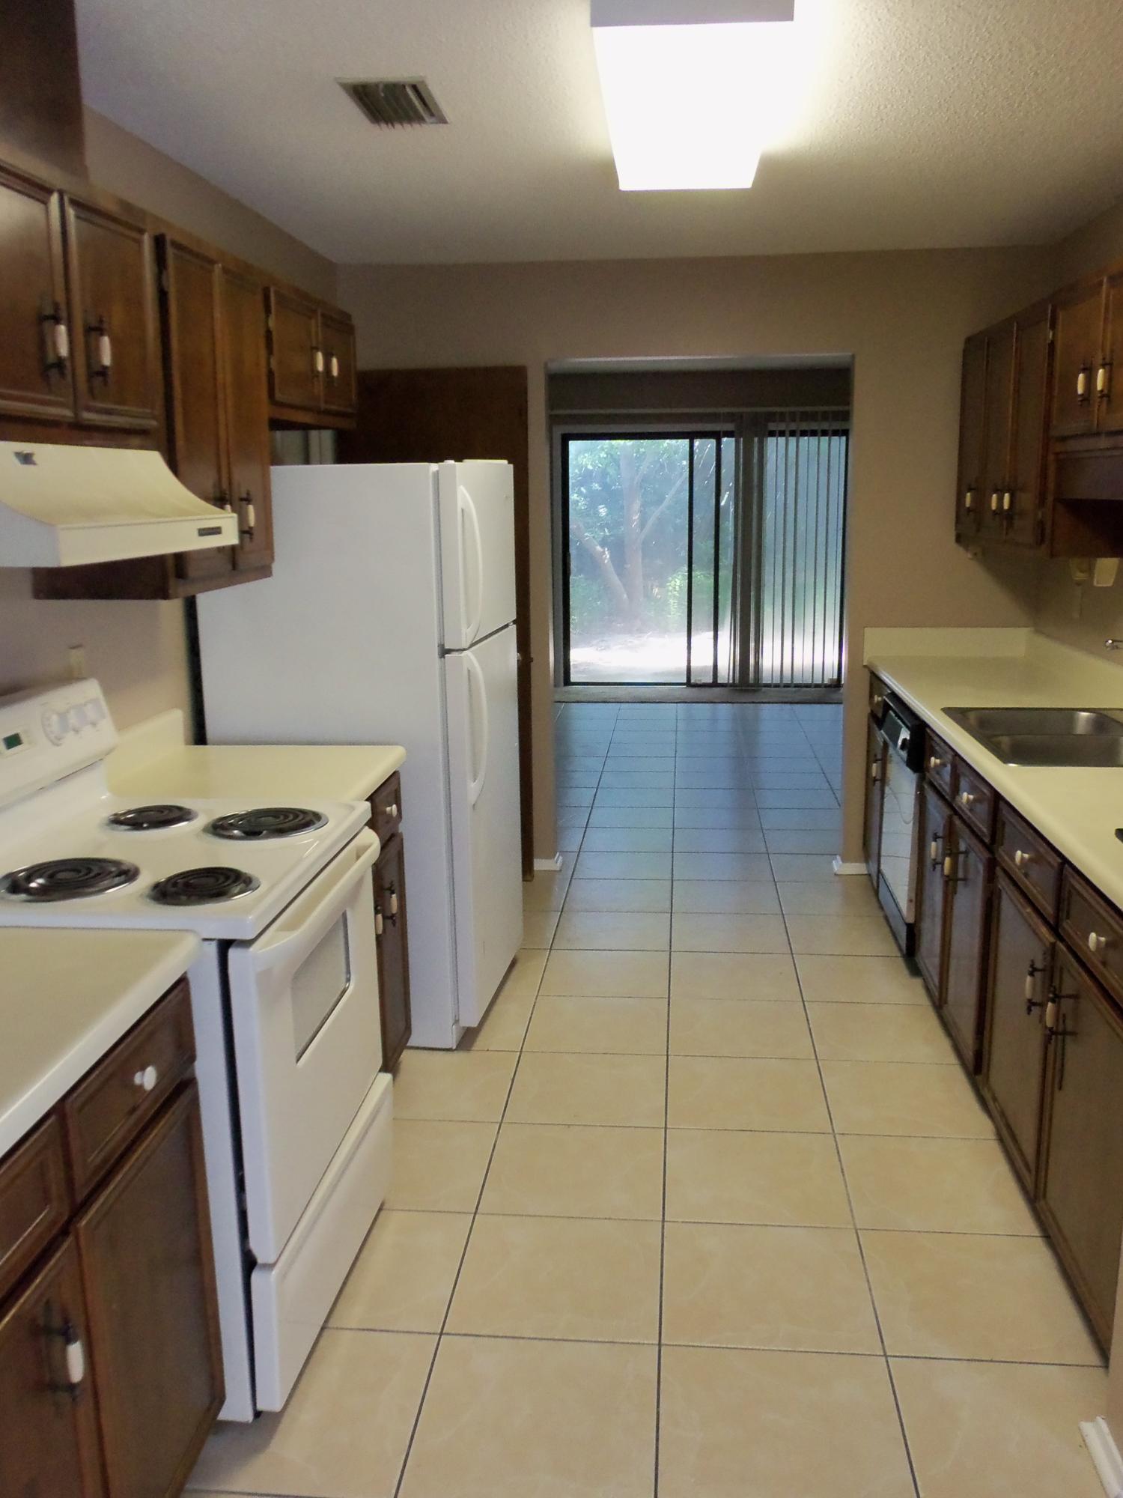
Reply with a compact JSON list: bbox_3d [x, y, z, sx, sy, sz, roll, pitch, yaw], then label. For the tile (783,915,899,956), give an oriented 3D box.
[{"bbox_3d":[1.024,0.676,4.364,0.410,0.012,0.397,0,12,6],"label":"tile"}]

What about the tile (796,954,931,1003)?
[{"bbox_3d":[0.980,0.754,3.942,0.412,0.012,0.393,0,12,6],"label":"tile"}]

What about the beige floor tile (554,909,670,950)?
[{"bbox_3d":[0.192,0.673,4.447,0.420,0.012,0.397,0,12,6],"label":"beige floor tile"}]

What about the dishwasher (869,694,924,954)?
[{"bbox_3d":[1.399,0.278,4.037,0.574,0.811,0.574,0,12,6],"label":"dishwasher"}]

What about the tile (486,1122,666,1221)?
[{"bbox_3d":[0.036,0.992,2.853,0.414,0.012,0.396,0,12,6],"label":"tile"}]

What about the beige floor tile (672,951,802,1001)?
[{"bbox_3d":[0.572,0.758,4.019,0.420,0.012,0.396,0,12,6],"label":"beige floor tile"}]

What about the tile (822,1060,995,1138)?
[{"bbox_3d":[0.903,0.917,3.168,0.412,0.012,0.393,0,12,6],"label":"tile"}]

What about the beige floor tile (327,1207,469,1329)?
[{"bbox_3d":[-0.415,1.071,2.509,0.414,0.012,0.396,0,12,6],"label":"beige floor tile"}]

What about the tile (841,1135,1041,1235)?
[{"bbox_3d":[0.869,1.012,2.816,0.410,0.012,0.399,0,12,6],"label":"tile"}]

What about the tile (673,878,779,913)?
[{"bbox_3d":[0.641,0.587,4.738,0.414,0.012,0.396,0,12,6],"label":"tile"}]

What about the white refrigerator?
[{"bbox_3d":[-0.542,-0.022,3.729,0.782,1.647,0.716,1,12,9],"label":"white refrigerator"}]

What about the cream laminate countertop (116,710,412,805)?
[{"bbox_3d":[-0.764,0.025,2.949,0.617,0.137,0.633,0,12,6],"label":"cream laminate countertop"}]

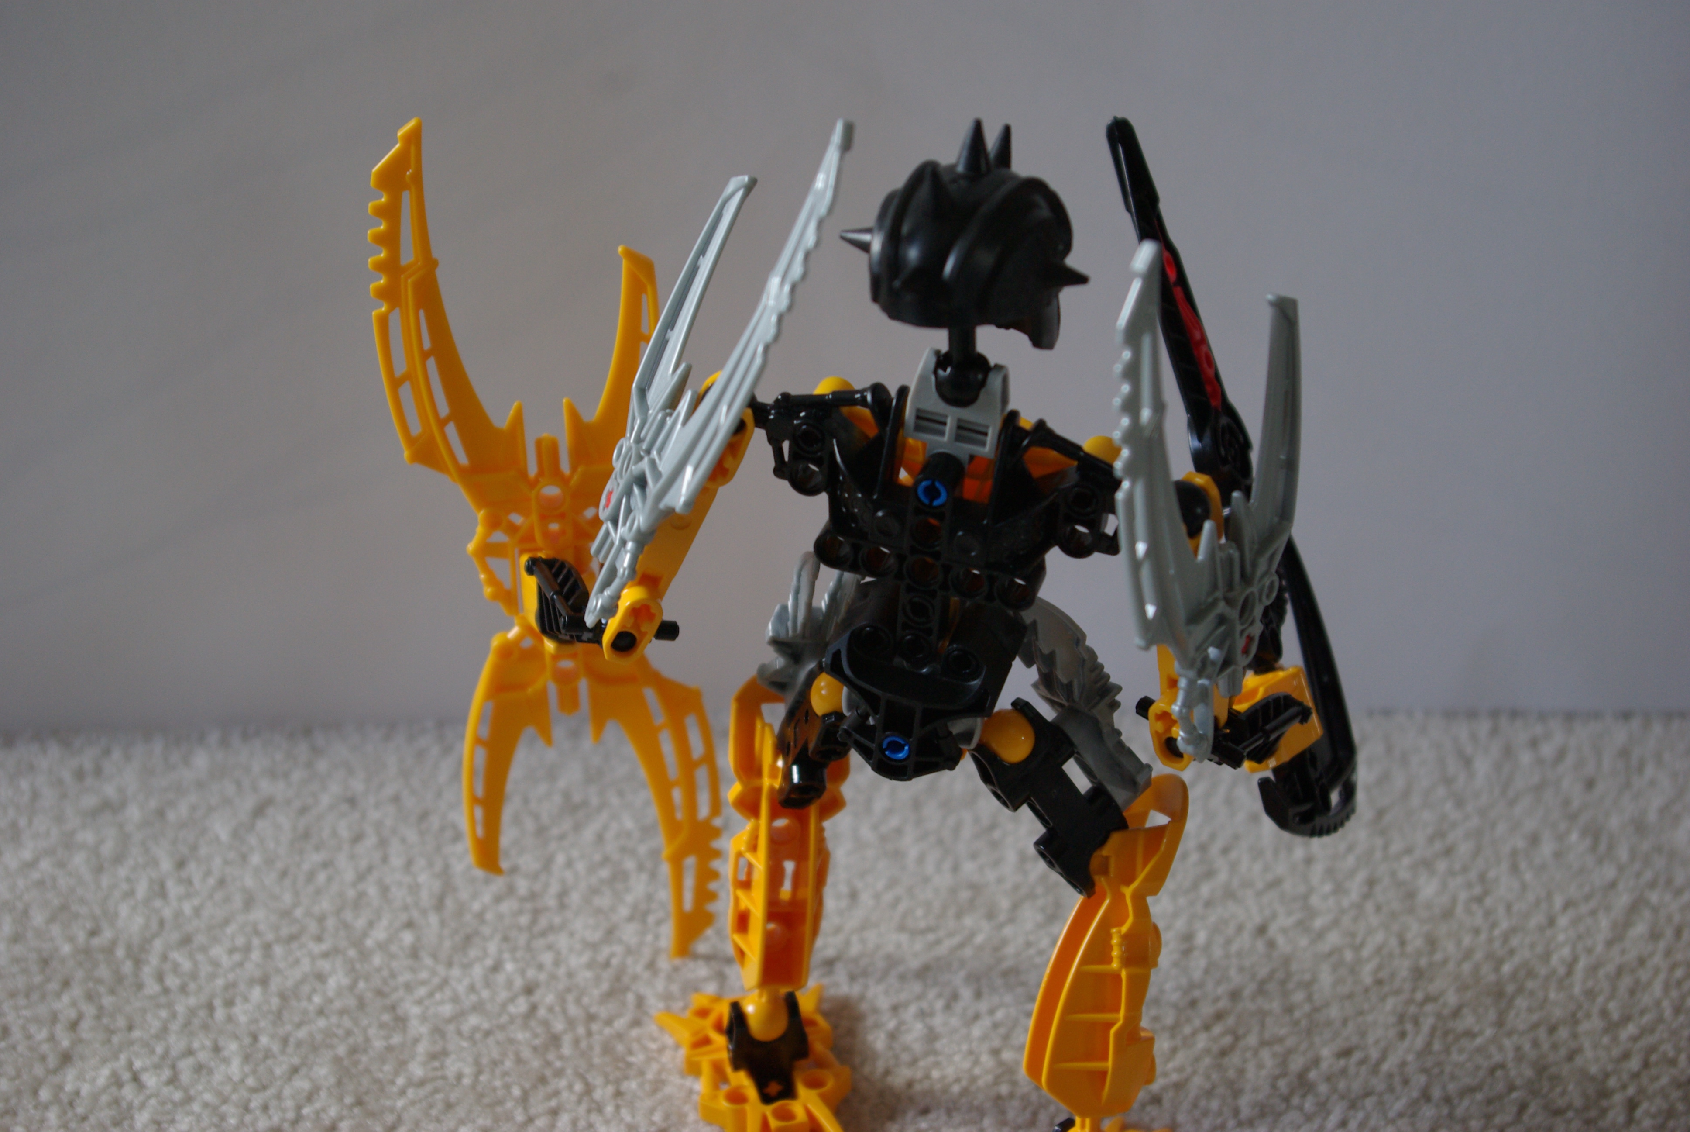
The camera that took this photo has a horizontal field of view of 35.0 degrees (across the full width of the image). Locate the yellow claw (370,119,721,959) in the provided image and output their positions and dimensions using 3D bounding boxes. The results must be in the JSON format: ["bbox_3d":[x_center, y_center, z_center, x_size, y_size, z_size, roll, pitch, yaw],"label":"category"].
[{"bbox_3d":[-0.057,0.004,0.538,0.060,0.199,0.014,-7,30,-8],"label":"yellow claw"}]

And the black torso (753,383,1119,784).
[{"bbox_3d":[0.015,0.001,0.463,0.068,0.072,0.034,13,36,12],"label":"black torso"}]

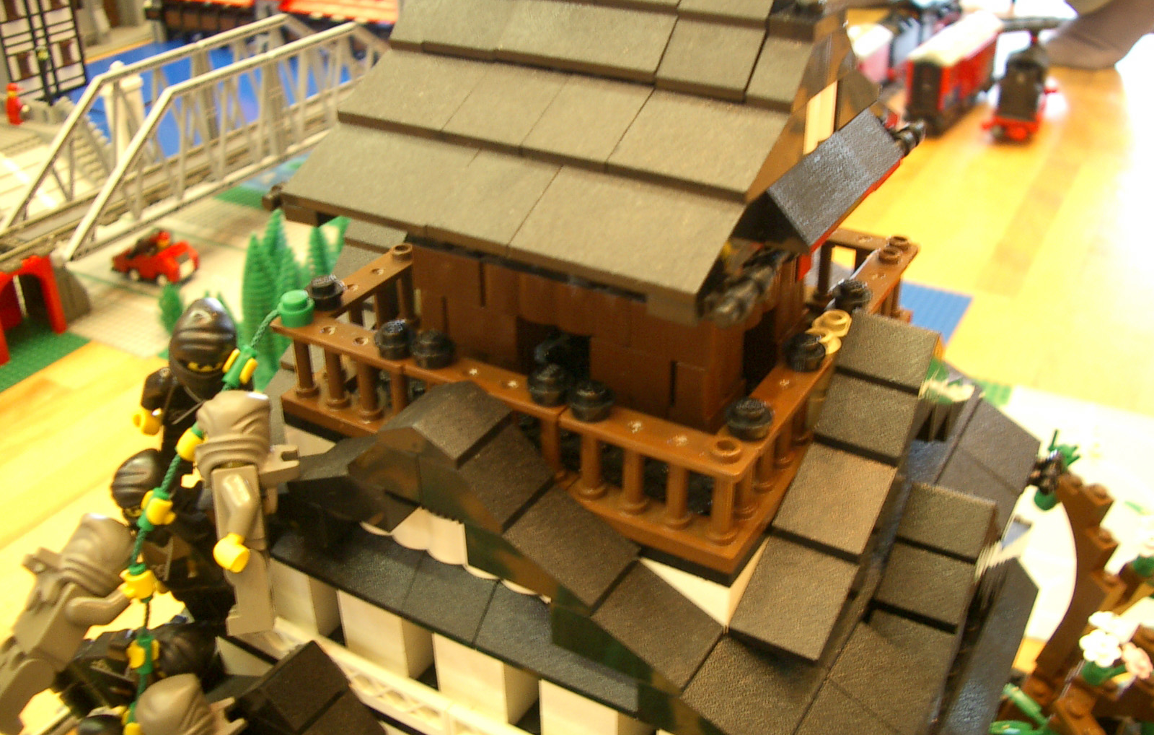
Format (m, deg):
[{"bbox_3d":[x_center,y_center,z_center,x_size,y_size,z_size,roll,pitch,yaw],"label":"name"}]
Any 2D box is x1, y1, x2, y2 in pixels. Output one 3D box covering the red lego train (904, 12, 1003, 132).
[{"bbox_3d":[0.446,-0.349,1.380,0.049,0.084,0.198,19,36,29],"label":"red lego train"}]

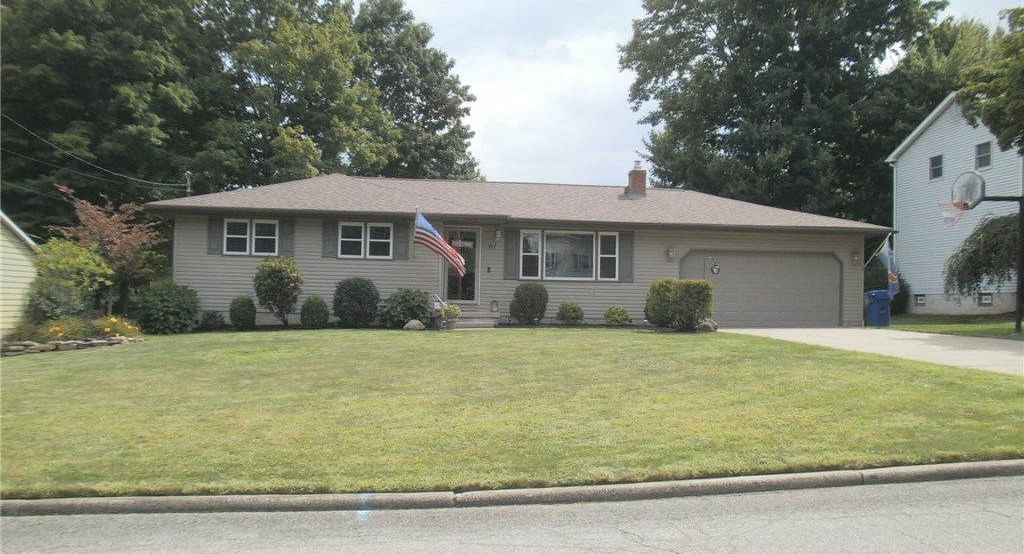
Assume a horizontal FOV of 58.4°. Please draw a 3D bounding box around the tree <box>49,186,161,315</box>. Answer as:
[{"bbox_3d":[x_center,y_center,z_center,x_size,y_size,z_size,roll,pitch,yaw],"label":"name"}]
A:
[{"bbox_3d":[-10.088,-0.507,22.700,2.750,3.450,2.700,1,-2,-6],"label":"tree"}]

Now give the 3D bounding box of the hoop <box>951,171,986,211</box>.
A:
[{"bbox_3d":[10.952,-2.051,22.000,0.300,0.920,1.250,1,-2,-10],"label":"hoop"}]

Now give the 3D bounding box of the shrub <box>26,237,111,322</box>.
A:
[{"bbox_3d":[-10.037,0.147,20.800,1.900,2.000,1.800,1,-2,-6],"label":"shrub"}]

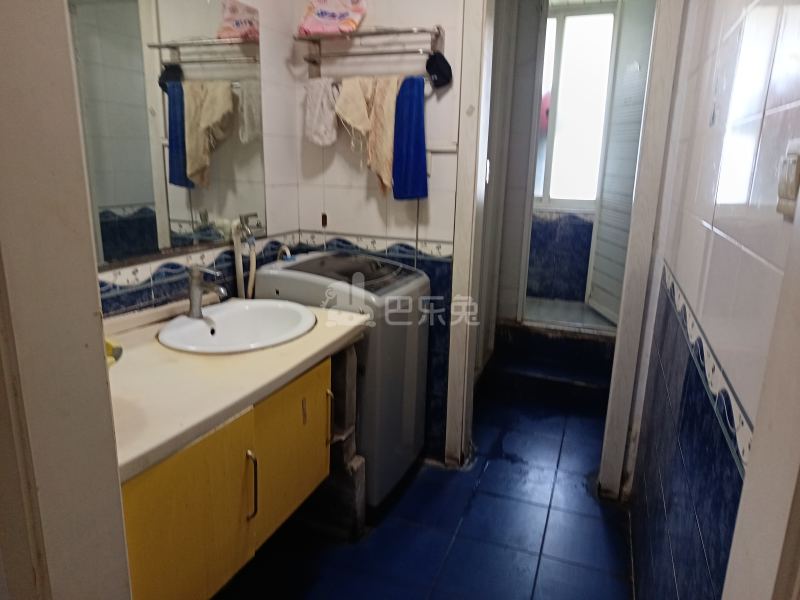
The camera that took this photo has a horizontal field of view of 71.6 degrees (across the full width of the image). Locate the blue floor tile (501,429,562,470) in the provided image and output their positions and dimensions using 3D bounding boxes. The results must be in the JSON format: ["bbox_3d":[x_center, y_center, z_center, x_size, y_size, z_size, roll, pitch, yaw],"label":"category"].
[{"bbox_3d":[0.619,0.724,2.683,0.297,0.010,0.297,6,15,20],"label":"blue floor tile"}]

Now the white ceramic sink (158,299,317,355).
[{"bbox_3d":[-0.463,0.149,1.648,0.430,0.180,0.550,3,14,8],"label":"white ceramic sink"}]

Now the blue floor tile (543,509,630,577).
[{"bbox_3d":[0.674,0.859,1.976,0.300,0.010,0.300,6,15,20],"label":"blue floor tile"}]

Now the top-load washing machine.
[{"bbox_3d":[-0.217,0.295,2.236,0.504,0.906,0.537,6,15,20],"label":"top-load washing machine"}]

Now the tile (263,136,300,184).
[{"bbox_3d":[-0.500,-0.576,2.295,0.010,0.200,0.280,6,15,20],"label":"tile"}]

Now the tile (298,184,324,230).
[{"bbox_3d":[-0.392,-0.409,2.480,0.130,0.207,0.010,6,15,20],"label":"tile"}]

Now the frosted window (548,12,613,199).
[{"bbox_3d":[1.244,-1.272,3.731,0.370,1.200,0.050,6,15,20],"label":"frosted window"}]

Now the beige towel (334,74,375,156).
[{"bbox_3d":[-0.186,-0.738,2.222,0.178,0.290,0.060,6,15,20],"label":"beige towel"}]

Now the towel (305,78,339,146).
[{"bbox_3d":[-0.324,-0.769,2.267,0.155,0.272,0.060,6,15,20],"label":"towel"}]

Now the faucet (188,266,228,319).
[{"bbox_3d":[-0.599,-0.022,1.730,0.148,0.172,0.050,6,15,20],"label":"faucet"}]

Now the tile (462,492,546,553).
[{"bbox_3d":[0.391,0.829,2.078,0.300,0.010,0.300,6,15,20],"label":"tile"}]

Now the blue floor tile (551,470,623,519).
[{"bbox_3d":[0.793,0.821,2.313,0.297,0.010,0.297,6,15,20],"label":"blue floor tile"}]

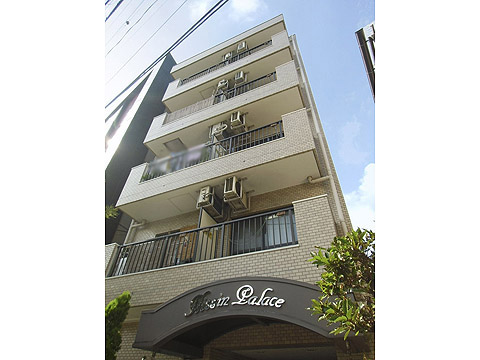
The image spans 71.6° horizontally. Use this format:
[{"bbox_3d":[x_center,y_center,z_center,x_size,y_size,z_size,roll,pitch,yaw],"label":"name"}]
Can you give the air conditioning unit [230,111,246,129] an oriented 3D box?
[{"bbox_3d":[0.006,-1.677,10.357,0.290,0.510,0.690,-16,-45,22],"label":"air conditioning unit"}]

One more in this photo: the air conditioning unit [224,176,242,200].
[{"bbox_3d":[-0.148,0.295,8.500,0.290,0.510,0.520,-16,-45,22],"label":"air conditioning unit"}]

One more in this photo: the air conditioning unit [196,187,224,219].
[{"bbox_3d":[-0.761,0.635,8.943,0.280,0.500,0.760,-16,-45,22],"label":"air conditioning unit"}]

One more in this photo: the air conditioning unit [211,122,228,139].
[{"bbox_3d":[-0.580,-1.447,10.700,0.280,0.510,0.700,-16,-45,22],"label":"air conditioning unit"}]

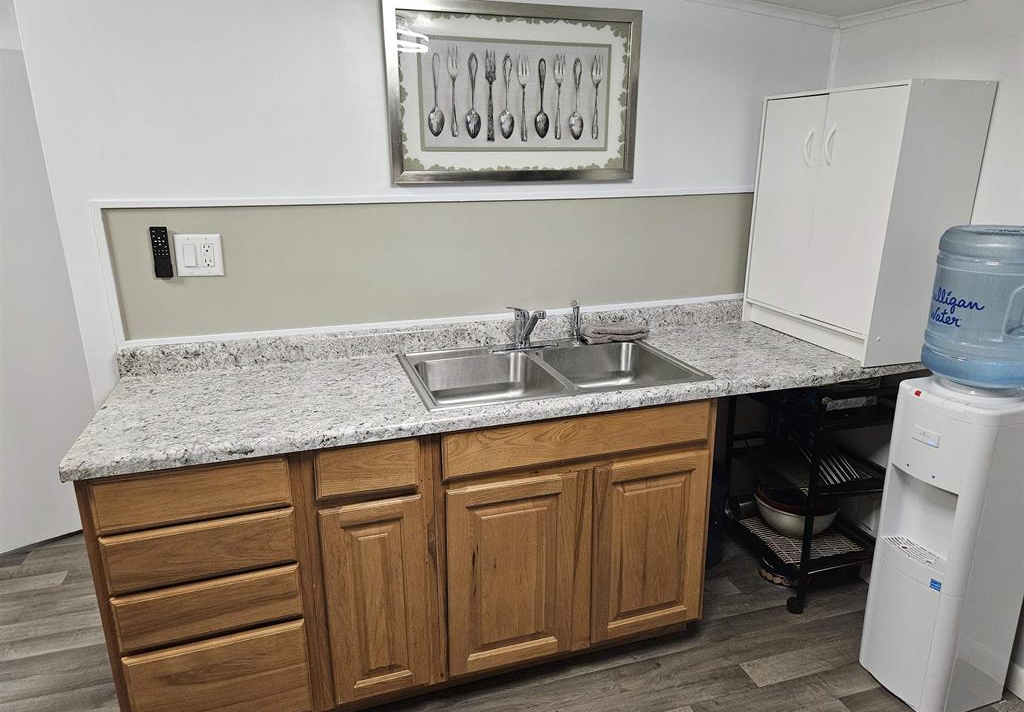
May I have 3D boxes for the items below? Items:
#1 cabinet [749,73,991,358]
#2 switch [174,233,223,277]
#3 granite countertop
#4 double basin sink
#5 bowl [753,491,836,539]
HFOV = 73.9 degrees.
[{"bbox_3d":[1.132,-0.456,2.283,0.315,0.815,0.603,-6,18,-18],"label":"cabinet"},{"bbox_3d":[-0.908,-0.292,1.978,0.124,0.121,0.010,-6,18,-18],"label":"switch"},{"bbox_3d":[0.107,0.050,2.088,2.440,0.046,0.635,-6,18,-18],"label":"granite countertop"},{"bbox_3d":[0.112,0.110,2.107,0.838,0.165,0.490,-6,18,-18],"label":"double basin sink"},{"bbox_3d":[1.061,0.589,2.569,0.300,0.142,0.300,0,17,0],"label":"bowl"}]

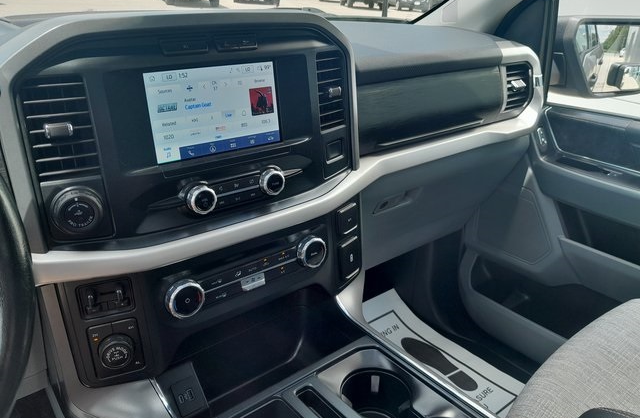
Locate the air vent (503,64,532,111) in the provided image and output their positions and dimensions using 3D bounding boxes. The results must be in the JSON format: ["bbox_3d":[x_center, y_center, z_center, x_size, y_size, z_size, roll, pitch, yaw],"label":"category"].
[{"bbox_3d":[0.409,-0.254,1.044,0.087,0.090,0.030,-18,21,-35],"label":"air vent"}]

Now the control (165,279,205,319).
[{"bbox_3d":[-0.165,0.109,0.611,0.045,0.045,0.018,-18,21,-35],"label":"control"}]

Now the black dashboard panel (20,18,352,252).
[{"bbox_3d":[-0.122,-0.103,0.628,0.435,0.240,0.070,-16,21,-35],"label":"black dashboard panel"}]

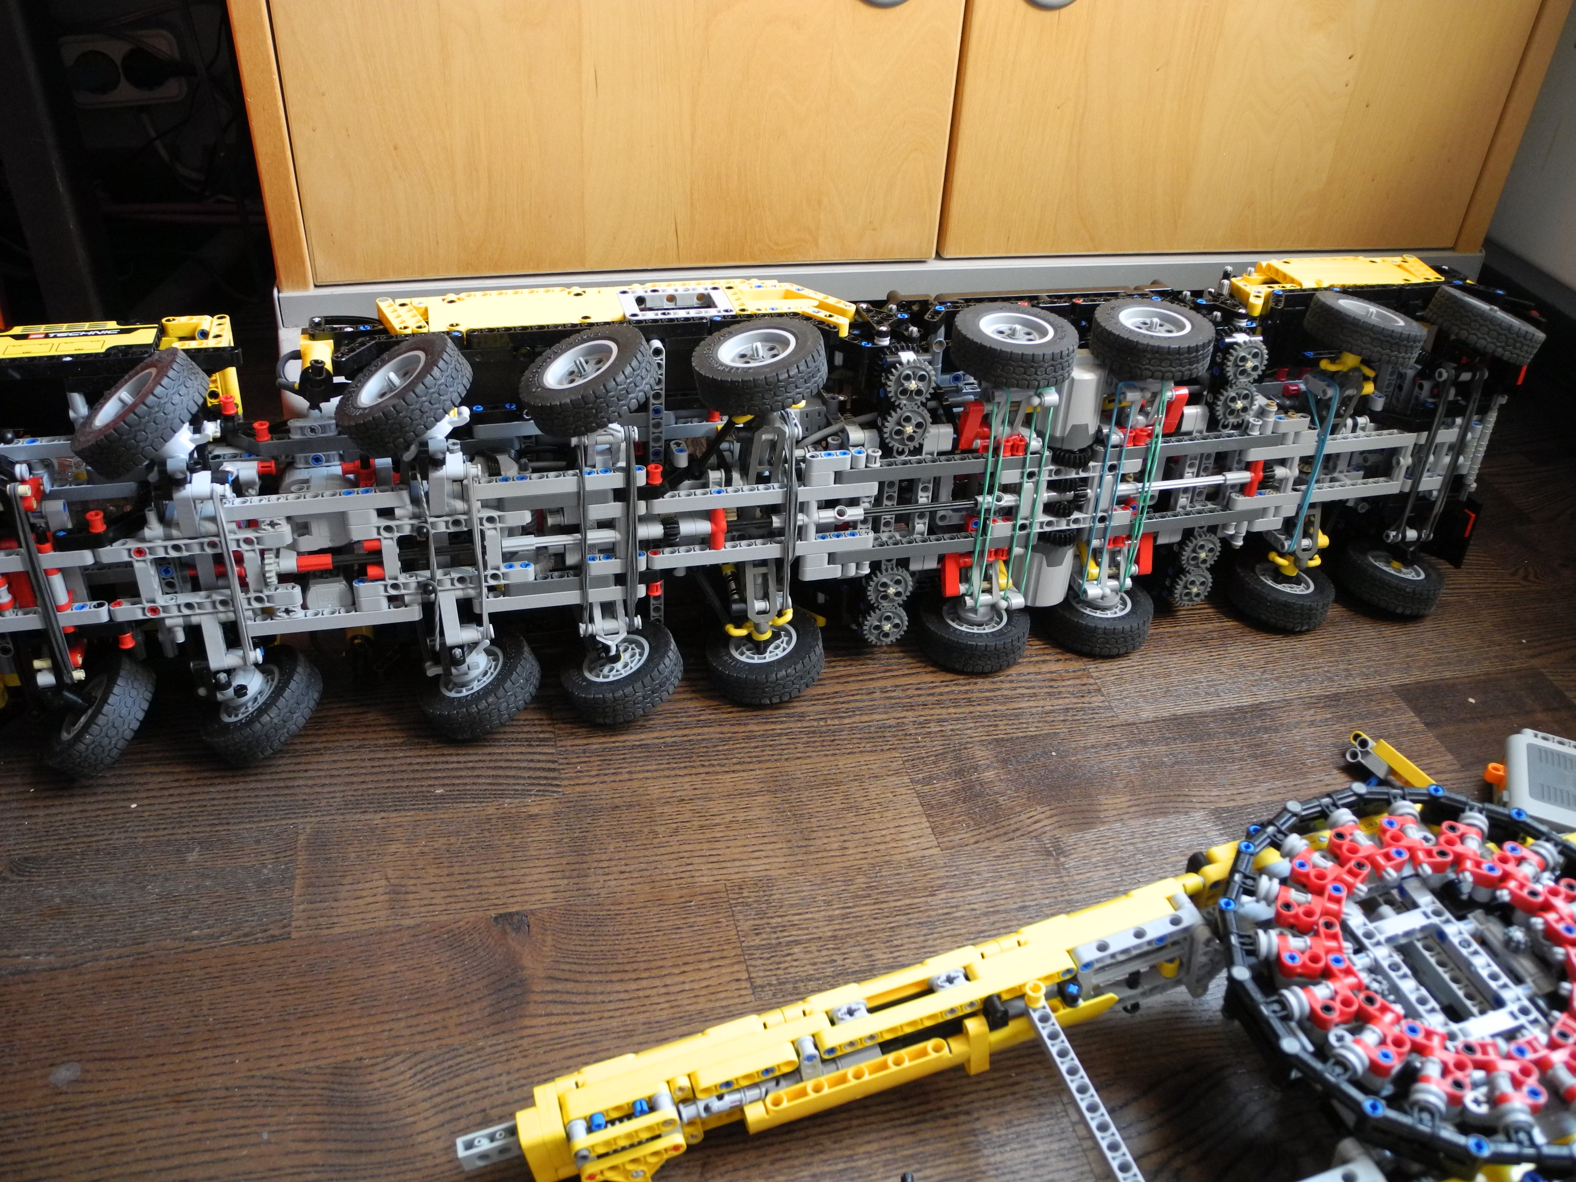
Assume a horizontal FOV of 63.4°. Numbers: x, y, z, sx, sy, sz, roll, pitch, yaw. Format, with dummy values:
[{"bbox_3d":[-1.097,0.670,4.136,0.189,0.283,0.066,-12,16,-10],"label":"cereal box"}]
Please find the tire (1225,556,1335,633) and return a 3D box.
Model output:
[{"bbox_3d":[0.296,0.000,0.767,0.061,0.020,0.061,-6,35,-14],"label":"tire"}]

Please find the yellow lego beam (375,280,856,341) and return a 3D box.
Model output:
[{"bbox_3d":[-0.084,-0.140,0.646,0.238,0.011,0.063,-6,34,-13],"label":"yellow lego beam"}]

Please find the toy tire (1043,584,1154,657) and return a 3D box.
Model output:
[{"bbox_3d":[0.182,0.013,0.749,0.062,0.020,0.062,-2,33,-16],"label":"toy tire"}]

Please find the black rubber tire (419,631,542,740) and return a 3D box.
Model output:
[{"bbox_3d":[-0.159,0.048,0.661,0.062,0.020,0.062,-26,35,1],"label":"black rubber tire"}]

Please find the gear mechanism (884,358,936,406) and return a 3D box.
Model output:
[{"bbox_3d":[0.061,-0.103,0.629,0.025,0.025,0.008,-6,34,-13],"label":"gear mechanism"}]

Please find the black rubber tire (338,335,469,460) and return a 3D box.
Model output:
[{"bbox_3d":[-0.166,-0.085,0.553,0.061,0.020,0.061,-31,38,4],"label":"black rubber tire"}]

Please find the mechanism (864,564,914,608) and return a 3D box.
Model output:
[{"bbox_3d":[0.056,-0.002,0.694,0.025,0.025,0.008,-6,34,-13],"label":"mechanism"}]

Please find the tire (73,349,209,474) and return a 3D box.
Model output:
[{"bbox_3d":[-0.286,-0.079,0.565,0.062,0.020,0.062,-36,34,8],"label":"tire"}]

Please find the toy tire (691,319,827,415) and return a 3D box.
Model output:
[{"bbox_3d":[-0.013,-0.107,0.605,0.062,0.020,0.062,-6,37,5],"label":"toy tire"}]

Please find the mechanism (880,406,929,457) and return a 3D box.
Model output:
[{"bbox_3d":[0.060,-0.082,0.639,0.025,0.025,0.008,-6,34,-13],"label":"mechanism"}]

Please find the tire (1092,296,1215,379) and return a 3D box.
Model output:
[{"bbox_3d":[0.185,-0.128,0.648,0.061,0.020,0.061,1,36,0],"label":"tire"}]

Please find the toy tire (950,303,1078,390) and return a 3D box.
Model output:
[{"bbox_3d":[0.114,-0.124,0.642,0.062,0.020,0.062,2,35,-2],"label":"toy tire"}]

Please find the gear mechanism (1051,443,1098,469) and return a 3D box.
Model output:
[{"bbox_3d":[0.151,-0.072,0.675,0.022,0.008,0.022,2,33,-1],"label":"gear mechanism"}]

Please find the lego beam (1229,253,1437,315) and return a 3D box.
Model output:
[{"bbox_3d":[0.323,-0.181,0.752,0.145,0.015,0.051,-6,34,-13],"label":"lego beam"}]

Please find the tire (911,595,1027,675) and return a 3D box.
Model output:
[{"bbox_3d":[0.104,0.021,0.714,0.061,0.020,0.061,2,34,-1],"label":"tire"}]

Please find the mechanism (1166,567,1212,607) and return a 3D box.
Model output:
[{"bbox_3d":[0.238,-0.001,0.749,0.025,0.025,0.008,-6,34,-13],"label":"mechanism"}]

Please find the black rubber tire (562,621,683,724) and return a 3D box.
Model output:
[{"bbox_3d":[-0.086,0.041,0.664,0.061,0.020,0.061,-21,37,-3],"label":"black rubber tire"}]

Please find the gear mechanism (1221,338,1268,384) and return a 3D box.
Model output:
[{"bbox_3d":[0.243,-0.120,0.672,0.025,0.025,0.008,-6,34,-13],"label":"gear mechanism"}]

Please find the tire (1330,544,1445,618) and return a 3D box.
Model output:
[{"bbox_3d":[0.376,-0.008,0.797,0.062,0.020,0.062,8,28,-22],"label":"tire"}]

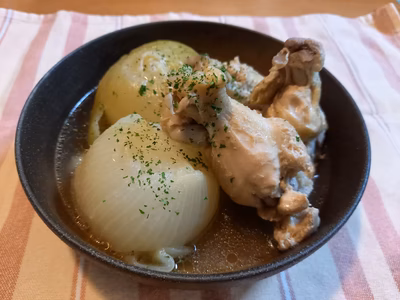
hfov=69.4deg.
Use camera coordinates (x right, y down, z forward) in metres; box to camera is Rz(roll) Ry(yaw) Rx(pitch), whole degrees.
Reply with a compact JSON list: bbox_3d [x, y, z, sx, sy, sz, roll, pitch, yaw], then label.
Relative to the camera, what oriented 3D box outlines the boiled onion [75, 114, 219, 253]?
[{"bbox_3d":[-0.029,0.015,0.163,0.078,0.066,0.078,2,51,-3],"label":"boiled onion"}]

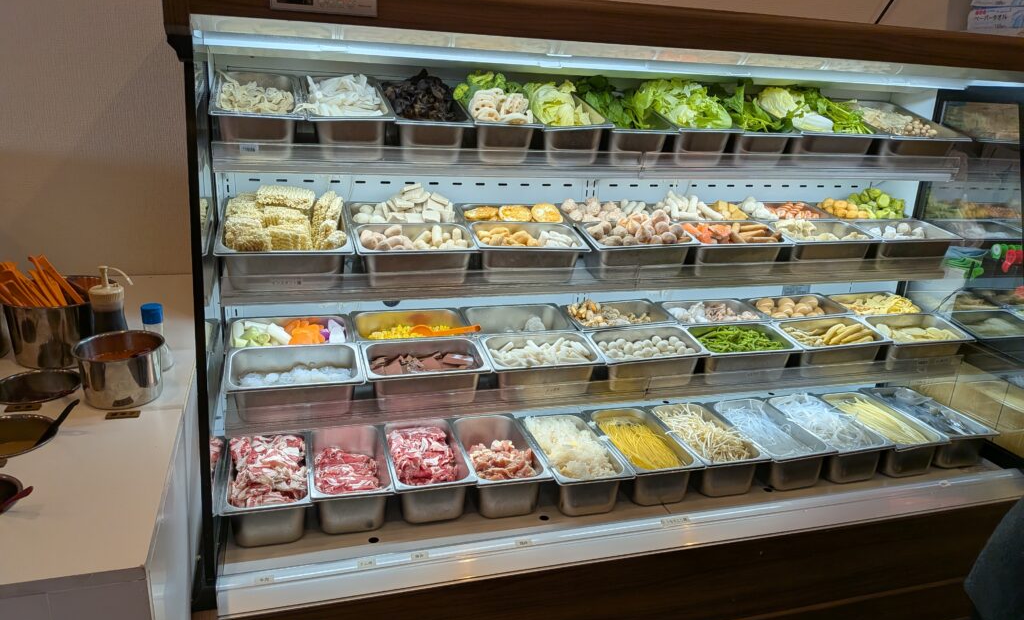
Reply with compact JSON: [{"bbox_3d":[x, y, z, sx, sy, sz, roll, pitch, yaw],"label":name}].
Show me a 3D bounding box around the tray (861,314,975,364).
[{"bbox_3d":[1.107,0.096,1.968,0.265,0.100,0.162,-2,28,-16],"label":"tray"}]

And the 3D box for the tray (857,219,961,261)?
[{"bbox_3d":[1.113,-0.182,2.041,0.268,0.100,0.162,-2,29,-16],"label":"tray"}]

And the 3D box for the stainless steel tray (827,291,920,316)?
[{"bbox_3d":[1.070,0.026,2.126,0.265,0.100,0.162,-2,27,-16],"label":"stainless steel tray"}]

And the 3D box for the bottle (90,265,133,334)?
[{"bbox_3d":[-0.784,0.013,1.398,0.102,0.197,0.082,4,17,3],"label":"bottle"}]

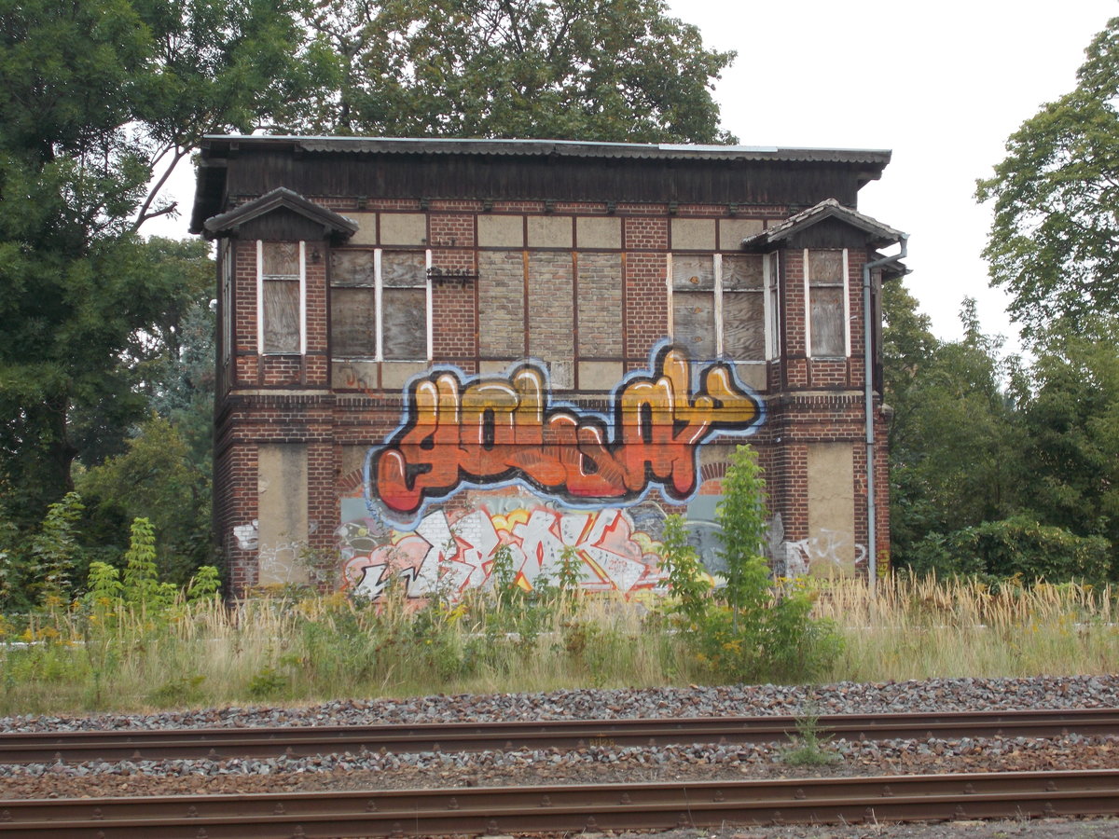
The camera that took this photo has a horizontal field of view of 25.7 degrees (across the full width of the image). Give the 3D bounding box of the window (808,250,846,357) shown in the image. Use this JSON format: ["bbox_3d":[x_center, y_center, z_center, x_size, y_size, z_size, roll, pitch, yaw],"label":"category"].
[{"bbox_3d":[4.422,-1.922,40.607,0.632,1.774,0.080,0,-4,-11],"label":"window"}]

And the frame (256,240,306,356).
[{"bbox_3d":[-4.410,-1.922,38.941,0.772,1.848,0.120,0,-4,-11],"label":"frame"}]

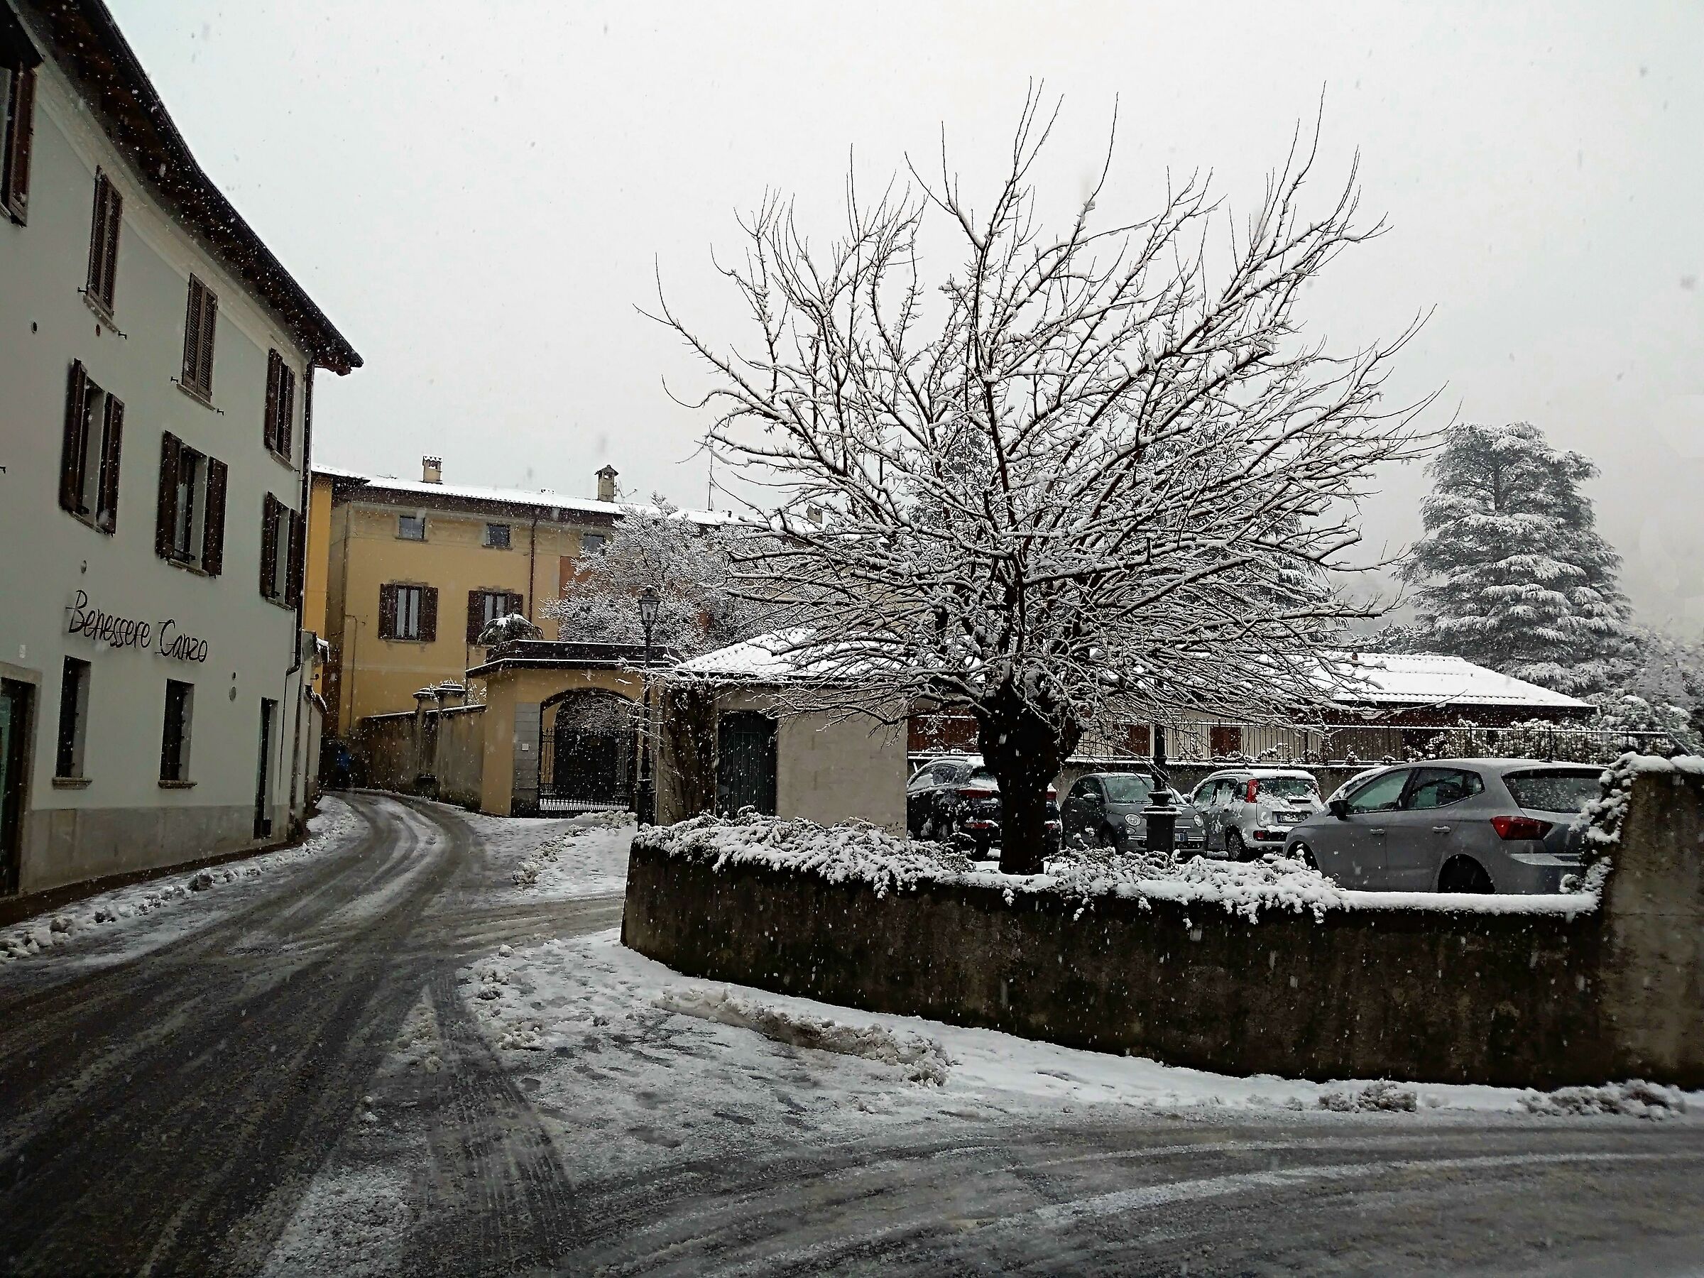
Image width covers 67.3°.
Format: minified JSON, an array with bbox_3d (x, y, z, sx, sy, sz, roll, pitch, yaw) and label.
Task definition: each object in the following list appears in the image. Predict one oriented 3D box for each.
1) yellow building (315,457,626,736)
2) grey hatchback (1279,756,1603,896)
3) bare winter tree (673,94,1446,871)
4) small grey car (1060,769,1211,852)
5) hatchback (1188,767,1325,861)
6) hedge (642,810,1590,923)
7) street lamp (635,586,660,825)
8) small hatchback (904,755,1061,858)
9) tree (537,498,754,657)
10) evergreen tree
[{"bbox_3d":[-11.607,0.154,41.406,10.500,10.100,8.000,5,-7,-32],"label":"yellow building"},{"bbox_3d":[5.576,1.872,11.750,1.780,1.450,4.060,2,-6,-11],"label":"grey hatchback"},{"bbox_3d":[1.589,-1.216,10.700,6.200,7.008,6.000,0,-6,8],"label":"bare winter tree"},{"bbox_3d":[4.987,3.159,23.000,1.630,1.500,3.570,2,-6,-11],"label":"small grey car"},{"bbox_3d":[7.303,3.212,23.600,1.650,1.570,3.670,2,-6,-9],"label":"hatchback"},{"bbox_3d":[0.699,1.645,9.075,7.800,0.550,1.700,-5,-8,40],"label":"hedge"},{"bbox_3d":[-3.850,1.346,24.193,0.450,4.700,0.450,1,-6,0],"label":"street lamp"},{"bbox_3d":[1.969,2.973,22.500,1.810,1.600,4.250,2,-7,-15],"label":"small hatchback"},{"bbox_3d":[-5.200,0.352,33.155,5.800,8.054,5.600,2,-6,-9],"label":"tree"},{"bbox_3d":[28.933,-1.103,55.496,10.300,17.100,10.300,-2,-7,27],"label":"evergreen tree"}]

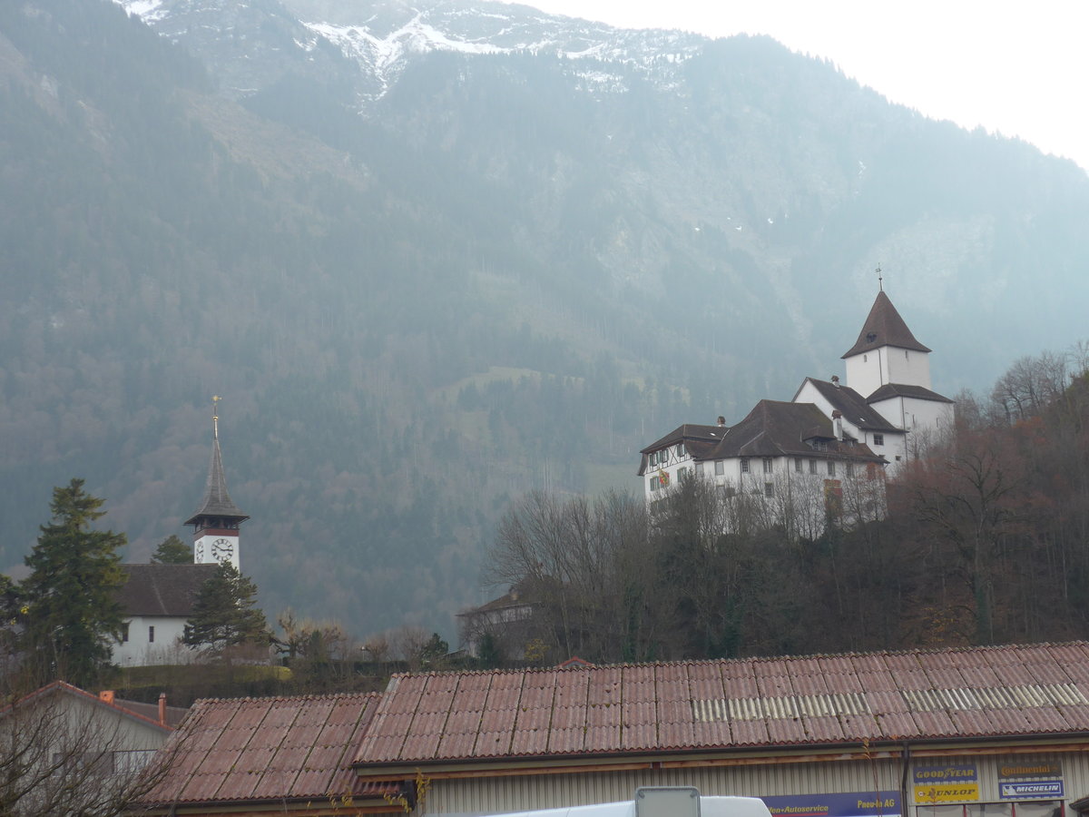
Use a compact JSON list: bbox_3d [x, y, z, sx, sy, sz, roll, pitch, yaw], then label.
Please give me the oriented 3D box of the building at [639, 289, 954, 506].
[{"bbox_3d":[37.998,0.341,350.000,31.000,36.000,33.000,5,-13,-32],"label":"building"}]

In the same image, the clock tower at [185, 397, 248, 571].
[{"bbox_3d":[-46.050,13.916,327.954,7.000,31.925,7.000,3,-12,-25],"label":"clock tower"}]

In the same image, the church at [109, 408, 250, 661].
[{"bbox_3d":[-52.072,17.910,327.000,20.000,38.000,13.000,3,-12,-25],"label":"church"}]

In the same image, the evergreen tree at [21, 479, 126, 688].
[{"bbox_3d":[-60.149,22.505,297.499,12.500,26.213,12.500,-2,-11,0],"label":"evergreen tree"}]

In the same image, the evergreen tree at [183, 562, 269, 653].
[{"bbox_3d":[-42.398,26.814,310.818,11.000,12.391,11.000,-2,-11,0],"label":"evergreen tree"}]

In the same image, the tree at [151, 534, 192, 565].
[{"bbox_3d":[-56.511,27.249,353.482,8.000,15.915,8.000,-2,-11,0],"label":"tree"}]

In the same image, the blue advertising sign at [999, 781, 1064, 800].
[{"bbox_3d":[11.494,8.988,54.900,1.510,0.380,0.030,-3,-11,7],"label":"blue advertising sign"}]

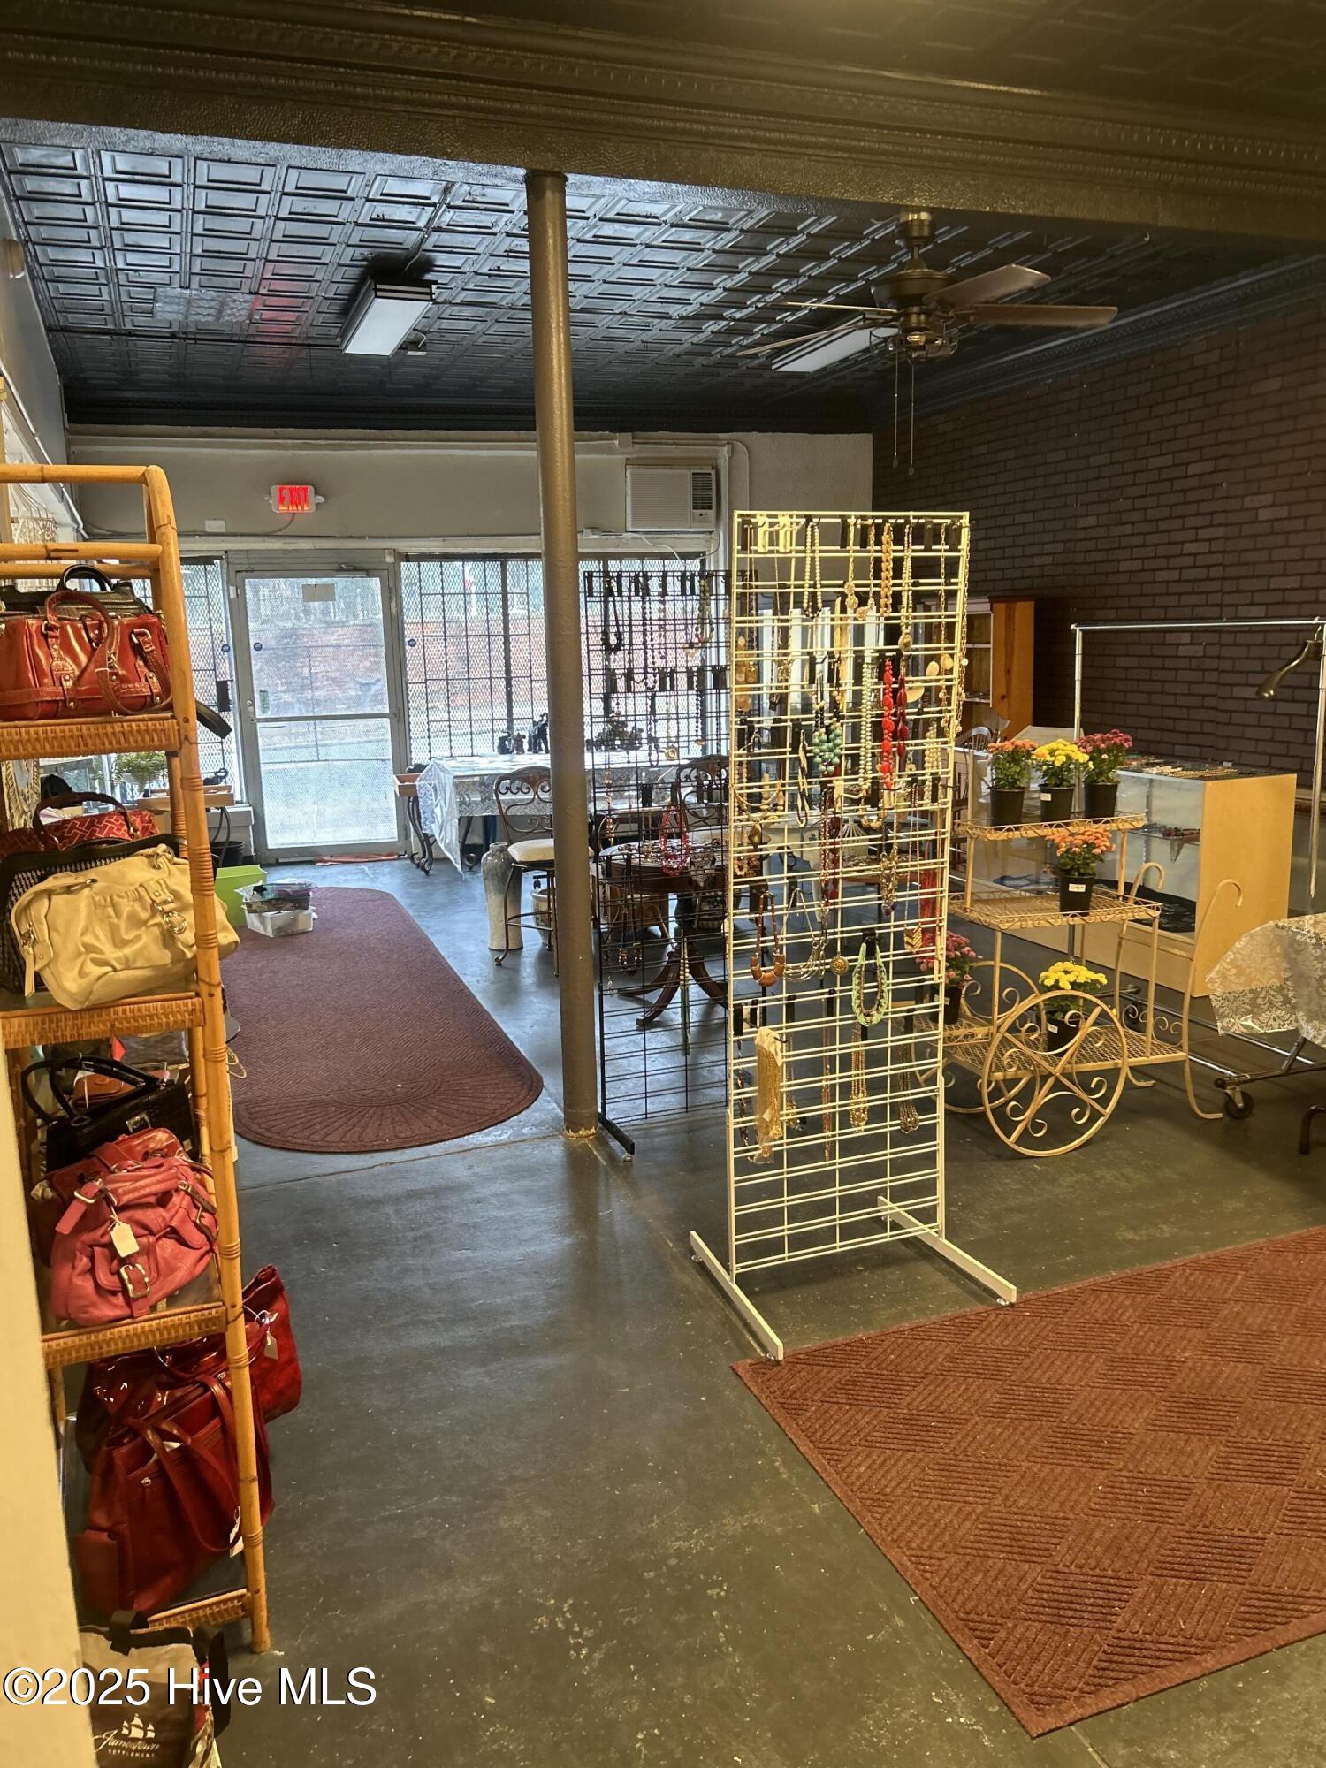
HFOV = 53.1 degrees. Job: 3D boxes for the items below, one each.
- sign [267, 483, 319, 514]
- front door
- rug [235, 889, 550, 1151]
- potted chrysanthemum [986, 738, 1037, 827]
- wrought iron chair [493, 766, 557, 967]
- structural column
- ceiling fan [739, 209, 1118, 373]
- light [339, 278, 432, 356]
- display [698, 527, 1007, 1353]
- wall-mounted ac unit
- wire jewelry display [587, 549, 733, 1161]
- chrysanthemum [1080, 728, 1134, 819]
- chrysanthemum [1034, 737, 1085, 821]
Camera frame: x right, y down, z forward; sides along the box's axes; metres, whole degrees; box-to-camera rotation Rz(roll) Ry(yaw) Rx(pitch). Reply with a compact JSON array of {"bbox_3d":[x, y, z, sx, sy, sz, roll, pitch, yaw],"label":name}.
[{"bbox_3d":[-2.685,-2.806,9.669,0.350,0.210,0.080,-6,12,-19],"label":"sign"},{"bbox_3d":[-2.585,-1.270,10.038,1.065,2.150,0.070,-6,12,-19],"label":"front door"},{"bbox_3d":[-1.686,0.455,6.626,1.220,0.012,4.900,-5,12,-20],"label":"rug"},{"bbox_3d":[1.112,-0.325,4.247,0.165,0.275,0.165,-5,12,-20],"label":"potted chrysanthemum"},{"bbox_3d":[-0.587,-0.098,6.741,0.450,1.000,0.480,-5,12,-20],"label":"wrought iron chair"},{"bbox_3d":[-0.323,-0.633,4.226,0.120,2.993,0.120,-5,12,-20],"label":"structural column"},{"bbox_3d":[0.846,-1.980,4.400,1.290,0.490,1.290,-5,12,-20],"label":"ceiling fan"},{"bbox_3d":[-1.390,-2.808,6.615,0.273,0.100,1.240,-6,12,-19],"label":"light"},{"bbox_3d":[0.436,0.078,3.266,0.650,1.925,0.620,-5,12,-20],"label":"display"},{"bbox_3d":[0.015,-3.092,10.637,0.735,0.525,0.350,-6,12,-19],"label":"wall-mounted ac unit"},{"bbox_3d":[0.066,-0.101,4.446,0.630,1.847,0.600,-6,12,-19],"label":"wire jewelry display"},{"bbox_3d":[1.463,-0.360,4.404,0.175,0.285,0.175,-5,12,-20],"label":"chrysanthemum"},{"bbox_3d":[1.260,-0.325,4.231,0.180,0.265,0.180,-6,12,-19],"label":"chrysanthemum"}]

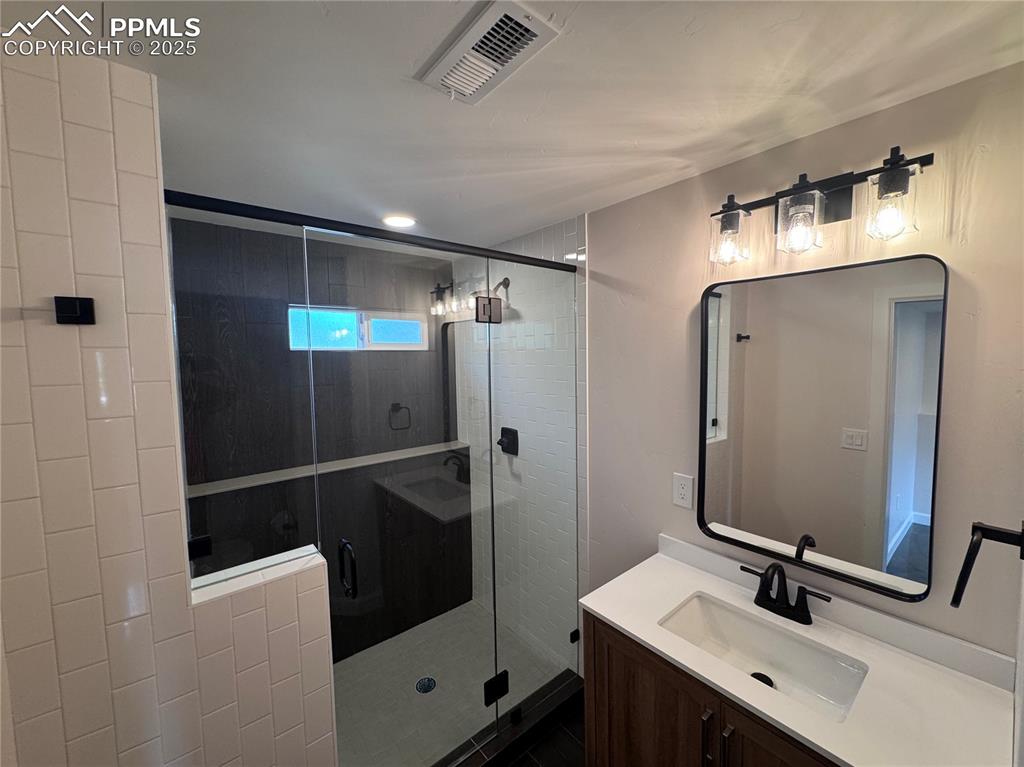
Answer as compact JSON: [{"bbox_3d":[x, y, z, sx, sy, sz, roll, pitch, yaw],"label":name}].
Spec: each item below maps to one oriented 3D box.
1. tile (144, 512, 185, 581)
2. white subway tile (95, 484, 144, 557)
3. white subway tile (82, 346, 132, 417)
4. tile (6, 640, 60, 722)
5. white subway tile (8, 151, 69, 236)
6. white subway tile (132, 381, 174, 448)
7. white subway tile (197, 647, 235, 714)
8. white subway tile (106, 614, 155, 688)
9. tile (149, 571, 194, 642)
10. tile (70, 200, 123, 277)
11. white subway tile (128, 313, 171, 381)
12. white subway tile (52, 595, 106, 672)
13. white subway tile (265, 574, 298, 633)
[{"bbox_3d":[-0.830,0.384,0.990,0.066,0.154,0.009,-4,5,-39],"label":"tile"},{"bbox_3d":[-0.881,0.307,0.930,0.075,0.152,0.010,-4,5,-38],"label":"white subway tile"},{"bbox_3d":[-0.882,0.000,0.908,0.074,0.151,0.010,-4,5,-39],"label":"white subway tile"},{"bbox_3d":[-0.989,0.618,0.861,0.066,0.152,0.010,-4,5,-38],"label":"tile"},{"bbox_3d":[-0.950,-0.379,0.837,0.075,0.152,0.010,-4,5,-38],"label":"white subway tile"},{"bbox_3d":[-0.835,0.074,0.969,0.066,0.154,0.009,-4,5,-39],"label":"white subway tile"},{"bbox_3d":[-0.751,0.760,1.058,0.075,0.152,0.009,-4,5,-39],"label":"white subway tile"},{"bbox_3d":[-0.882,0.620,0.961,0.076,0.154,0.009,-4,5,-39],"label":"white subway tile"},{"bbox_3d":[-0.815,0.531,0.993,0.074,0.151,0.010,-4,5,-39],"label":"tile"},{"bbox_3d":[-0.890,-0.309,0.889,0.075,0.152,0.010,-4,5,-38],"label":"tile"},{"bbox_3d":[-0.828,-0.081,0.949,0.068,0.152,0.009,-4,5,-39],"label":"white subway tile"},{"bbox_3d":[-0.935,0.543,0.900,0.075,0.152,0.010,-4,5,-38],"label":"white subway tile"},{"bbox_3d":[-0.637,0.604,1.143,0.074,0.135,0.010,-4,5,-39],"label":"white subway tile"}]

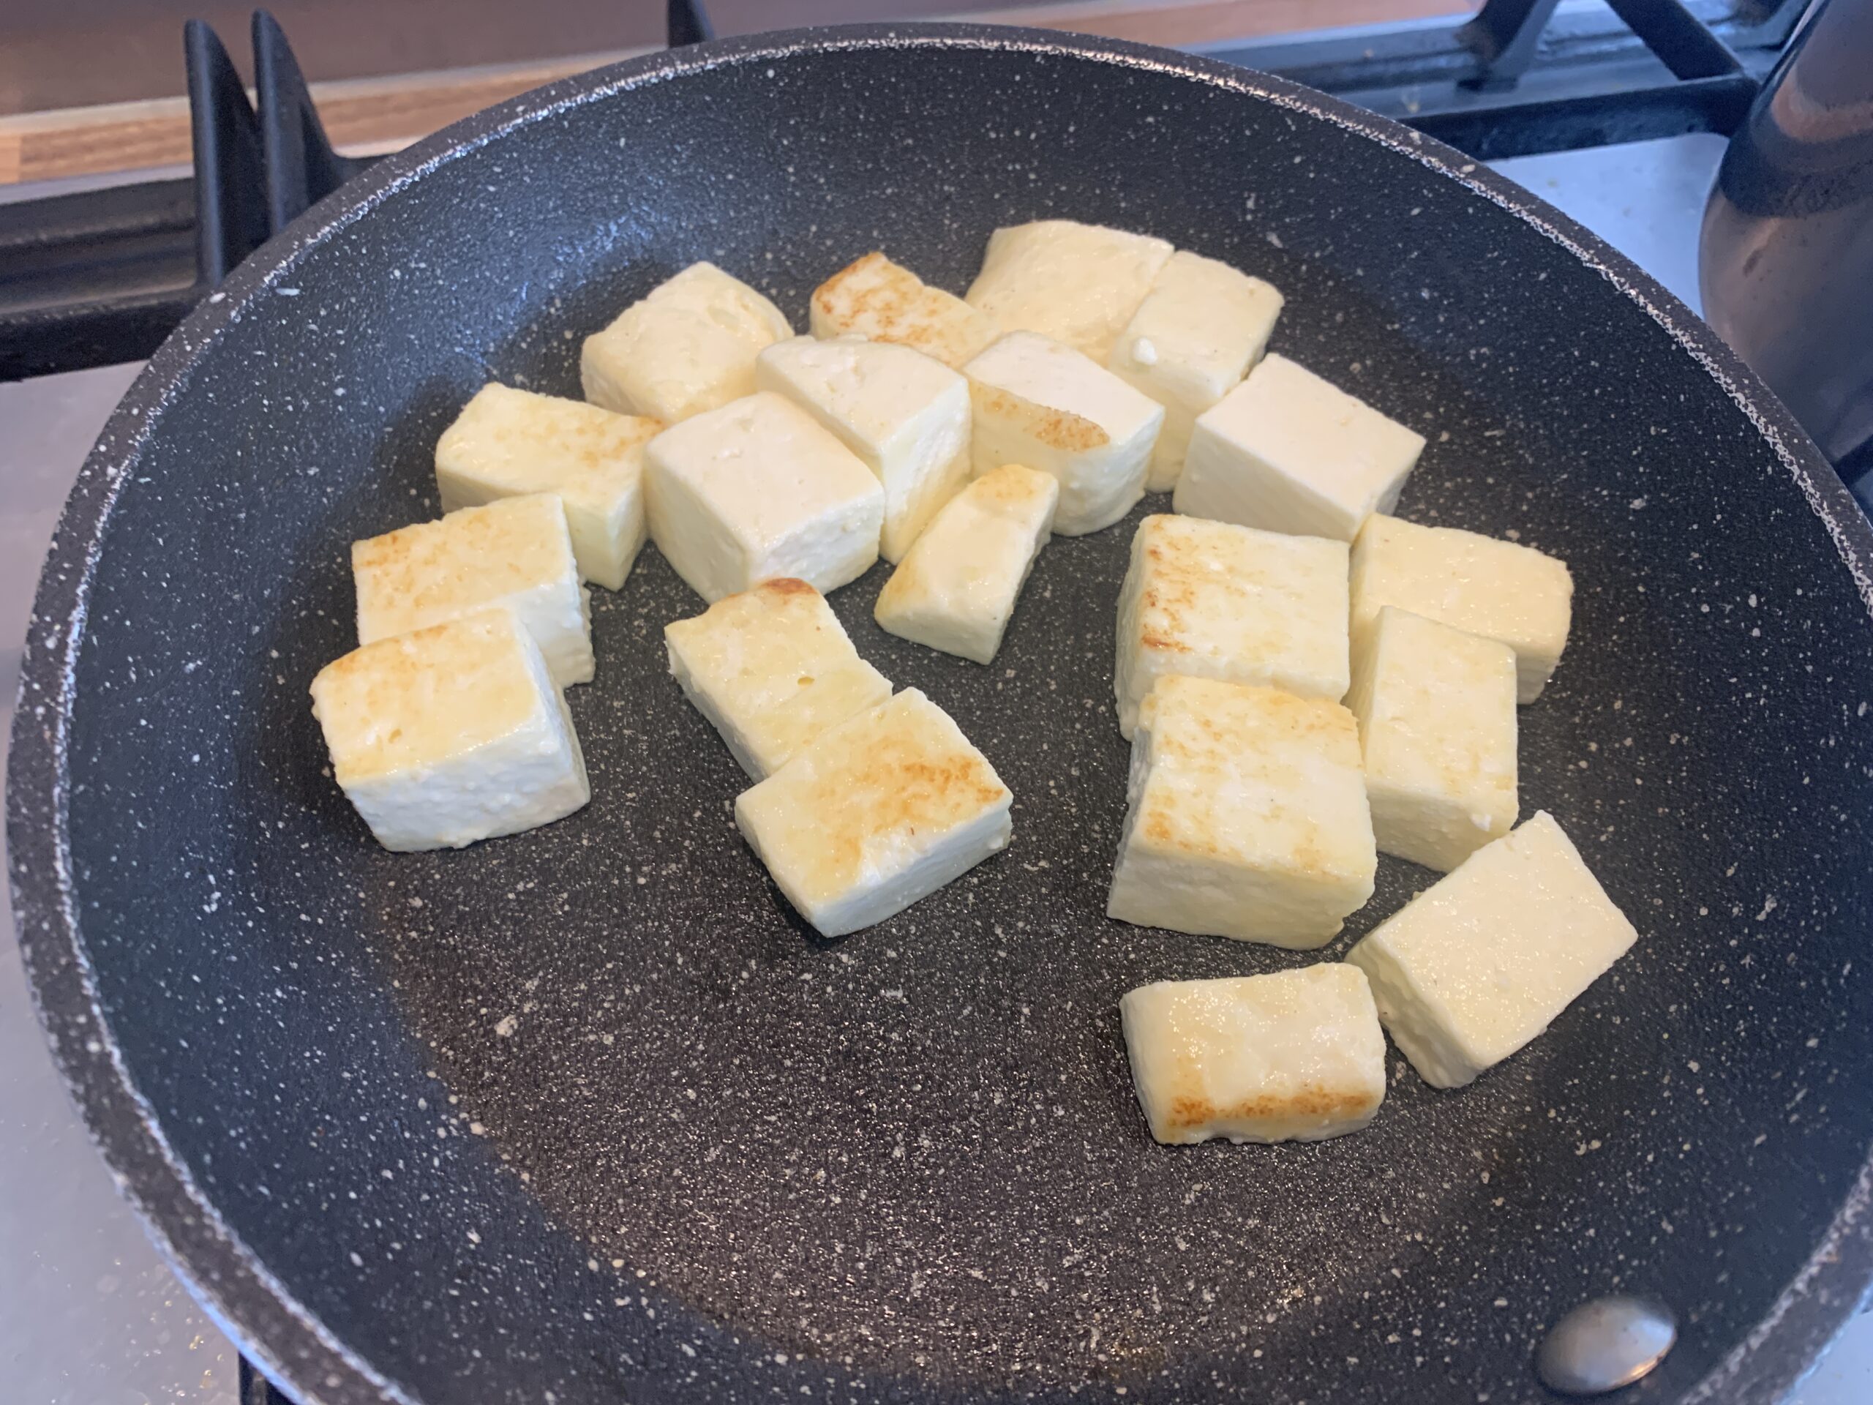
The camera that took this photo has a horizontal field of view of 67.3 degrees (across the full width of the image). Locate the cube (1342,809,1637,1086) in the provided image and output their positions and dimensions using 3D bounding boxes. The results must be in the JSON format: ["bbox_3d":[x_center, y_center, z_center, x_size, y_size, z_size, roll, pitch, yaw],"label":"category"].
[{"bbox_3d":[0.083,0.037,0.210,0.036,0.012,0.023,-29,68,-20],"label":"cube"}]

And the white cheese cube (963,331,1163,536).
[{"bbox_3d":[0.022,-0.050,0.257,0.032,0.021,0.017,37,59,22],"label":"white cheese cube"}]

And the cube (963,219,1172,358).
[{"bbox_3d":[0.022,-0.065,0.252,0.031,0.022,0.029,18,57,7],"label":"cube"}]

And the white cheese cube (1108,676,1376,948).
[{"bbox_3d":[0.043,0.016,0.201,0.031,0.022,0.029,8,57,0],"label":"white cheese cube"}]

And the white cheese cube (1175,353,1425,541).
[{"bbox_3d":[0.061,-0.039,0.239,0.030,0.021,0.023,36,61,17],"label":"white cheese cube"}]

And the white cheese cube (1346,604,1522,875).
[{"bbox_3d":[0.073,0.006,0.211,0.021,0.020,0.030,14,57,4],"label":"white cheese cube"}]

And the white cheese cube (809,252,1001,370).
[{"bbox_3d":[-0.006,-0.065,0.266,0.030,0.021,0.021,35,60,17],"label":"white cheese cube"}]

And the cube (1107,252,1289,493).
[{"bbox_3d":[0.043,-0.057,0.247,0.021,0.025,0.029,25,58,11],"label":"cube"}]

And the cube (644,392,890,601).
[{"bbox_3d":[-0.029,-0.033,0.242,0.027,0.021,0.031,-33,63,-25],"label":"cube"}]

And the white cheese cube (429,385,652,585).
[{"bbox_3d":[-0.066,-0.037,0.241,0.033,0.021,0.019,22,55,6],"label":"white cheese cube"}]

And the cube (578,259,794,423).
[{"bbox_3d":[-0.041,-0.057,0.243,0.023,0.018,0.031,37,61,18],"label":"cube"}]

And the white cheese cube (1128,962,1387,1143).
[{"bbox_3d":[0.042,0.047,0.186,0.030,0.013,0.018,-3,57,-7],"label":"white cheese cube"}]

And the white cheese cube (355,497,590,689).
[{"bbox_3d":[-0.075,-0.017,0.227,0.033,0.023,0.021,-13,58,-12],"label":"white cheese cube"}]

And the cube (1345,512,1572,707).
[{"bbox_3d":[0.084,-0.016,0.230,0.032,0.014,0.021,15,57,5],"label":"cube"}]

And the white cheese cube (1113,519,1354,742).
[{"bbox_3d":[0.049,-0.011,0.234,0.033,0.022,0.029,7,56,-1],"label":"white cheese cube"}]

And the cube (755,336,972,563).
[{"bbox_3d":[-0.012,-0.044,0.232,0.028,0.028,0.021,37,61,18],"label":"cube"}]

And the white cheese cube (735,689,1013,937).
[{"bbox_3d":[-0.010,0.016,0.216,0.034,0.013,0.025,-29,62,-22],"label":"white cheese cube"}]

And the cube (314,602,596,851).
[{"bbox_3d":[-0.073,0.005,0.212,0.030,0.023,0.021,-18,60,-12],"label":"cube"}]

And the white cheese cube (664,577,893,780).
[{"bbox_3d":[-0.025,-0.005,0.230,0.025,0.011,0.028,-29,62,-23],"label":"white cheese cube"}]

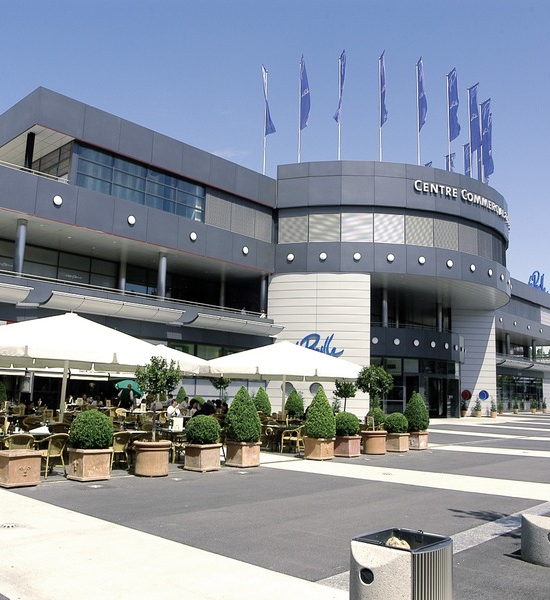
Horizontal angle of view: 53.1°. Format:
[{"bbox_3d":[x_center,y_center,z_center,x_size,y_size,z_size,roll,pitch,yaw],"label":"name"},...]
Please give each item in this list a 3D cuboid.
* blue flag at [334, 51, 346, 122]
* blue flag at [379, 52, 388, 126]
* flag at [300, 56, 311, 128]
[{"bbox_3d":[4.298,-13.501,35.214,0.300,4.800,0.950,3,-10,-12],"label":"blue flag"},{"bbox_3d":[6.918,-13.455,35.106,0.300,4.800,0.950,3,-10,-11],"label":"blue flag"},{"bbox_3d":[1.693,-12.508,33.286,0.300,4.350,1.000,4,-9,-16],"label":"flag"}]

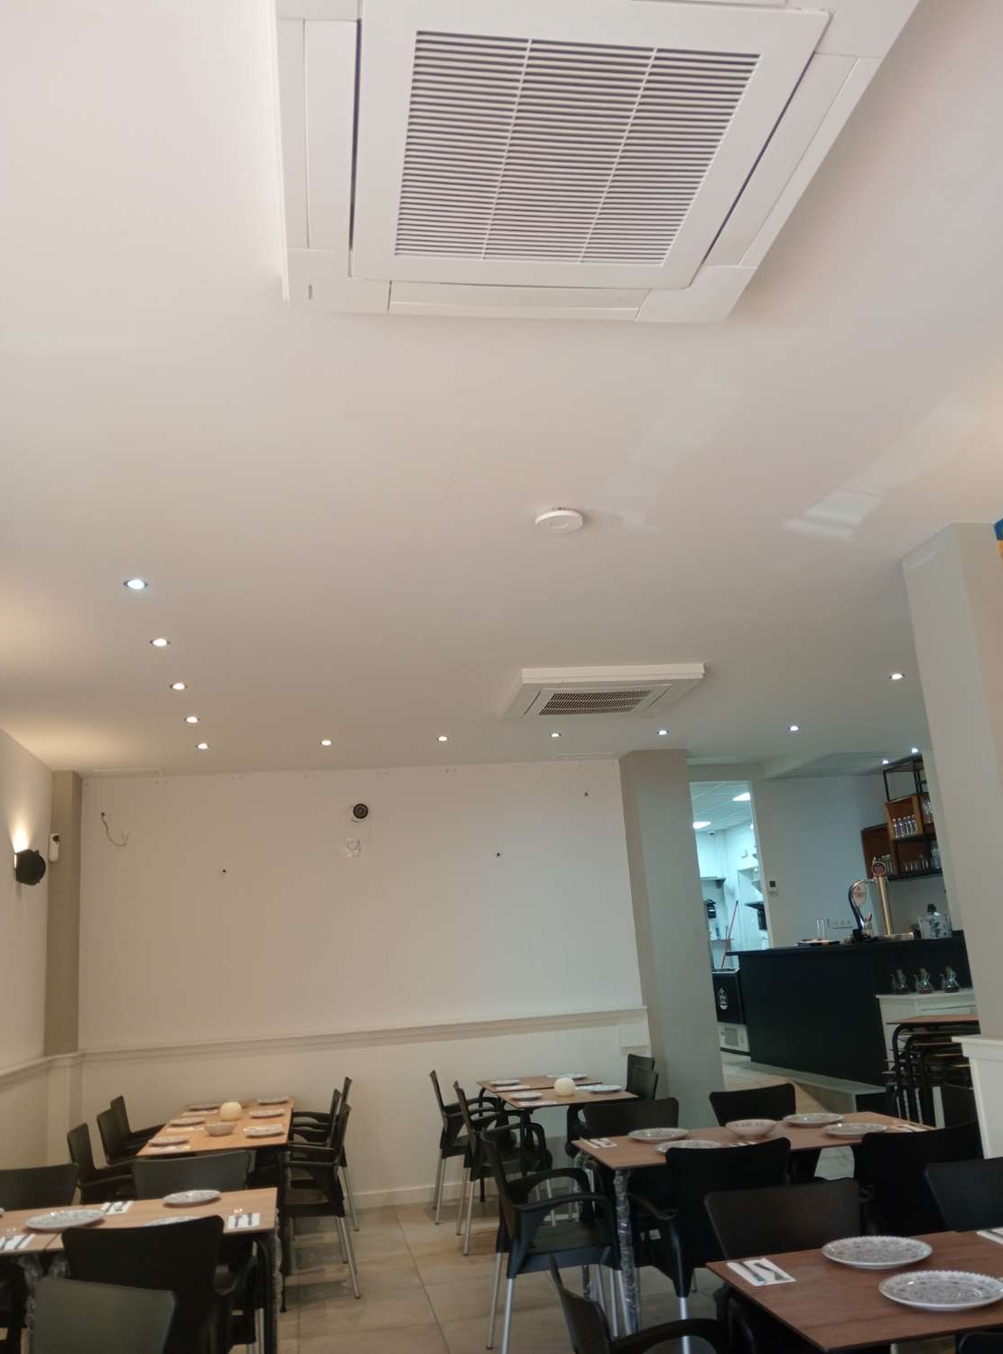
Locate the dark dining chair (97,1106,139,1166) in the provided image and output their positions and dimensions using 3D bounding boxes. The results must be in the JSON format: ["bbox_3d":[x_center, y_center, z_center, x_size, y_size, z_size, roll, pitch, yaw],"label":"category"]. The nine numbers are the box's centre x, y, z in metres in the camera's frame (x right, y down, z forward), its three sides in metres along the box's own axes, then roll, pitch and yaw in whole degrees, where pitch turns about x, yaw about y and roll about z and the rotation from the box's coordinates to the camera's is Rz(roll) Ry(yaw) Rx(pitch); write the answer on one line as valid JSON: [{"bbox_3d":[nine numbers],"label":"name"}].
[{"bbox_3d":[-2.065,2.925,6.308,0.540,0.835,0.560,-2,-15,-10],"label":"dark dining chair"}]

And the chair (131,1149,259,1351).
[{"bbox_3d":[-1.151,2.243,3.993,0.570,0.855,0.560,-1,-15,-10],"label":"chair"}]

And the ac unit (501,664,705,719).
[{"bbox_3d":[0.503,0.105,6.110,0.956,0.077,0.956,-1,-15,-10],"label":"ac unit"}]

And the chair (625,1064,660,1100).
[{"bbox_3d":[0.657,2.726,6.327,0.540,0.835,0.560,0,-15,-15],"label":"chair"}]

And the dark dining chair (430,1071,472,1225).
[{"bbox_3d":[-0.176,2.969,7.043,0.560,0.855,0.570,-2,-15,-6],"label":"dark dining chair"}]

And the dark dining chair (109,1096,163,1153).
[{"bbox_3d":[-2.215,3.109,6.975,0.540,0.835,0.560,-2,-15,-10],"label":"dark dining chair"}]

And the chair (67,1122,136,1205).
[{"bbox_3d":[-1.808,2.653,5.396,0.560,0.855,0.570,-2,-15,-8],"label":"chair"}]

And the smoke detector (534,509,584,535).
[{"bbox_3d":[0.194,-0.523,3.681,0.159,0.040,0.159,-1,-15,-10],"label":"smoke detector"}]

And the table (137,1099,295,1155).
[{"bbox_3d":[-1.536,2.903,6.184,0.702,0.731,2.094,-1,-15,-10],"label":"table"}]

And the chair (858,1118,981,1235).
[{"bbox_3d":[1.503,2.053,3.976,0.560,0.835,0.540,-3,-15,-5],"label":"chair"}]

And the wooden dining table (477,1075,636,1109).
[{"bbox_3d":[0.329,2.926,6.764,0.702,0.731,1.403,-1,-15,-10],"label":"wooden dining table"}]

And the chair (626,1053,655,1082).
[{"bbox_3d":[0.740,2.913,7.076,0.540,0.835,0.560,0,-15,-16],"label":"chair"}]

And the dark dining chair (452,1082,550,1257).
[{"bbox_3d":[0.005,2.757,6.260,0.540,0.835,0.560,-2,-15,-8],"label":"dark dining chair"}]

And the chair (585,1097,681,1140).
[{"bbox_3d":[0.639,2.331,4.800,0.560,0.835,0.540,-3,-15,-5],"label":"chair"}]

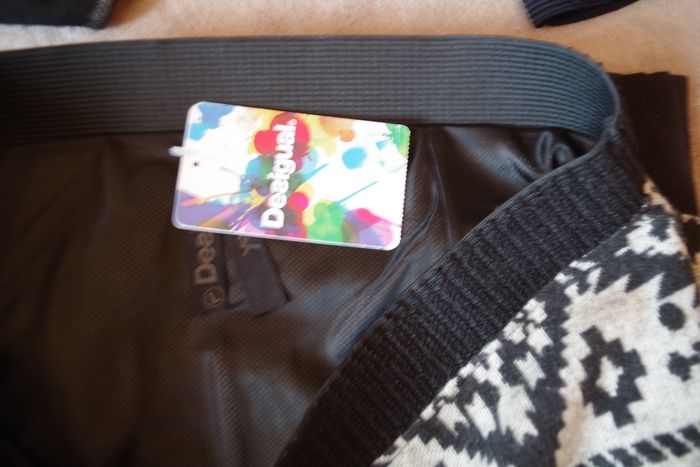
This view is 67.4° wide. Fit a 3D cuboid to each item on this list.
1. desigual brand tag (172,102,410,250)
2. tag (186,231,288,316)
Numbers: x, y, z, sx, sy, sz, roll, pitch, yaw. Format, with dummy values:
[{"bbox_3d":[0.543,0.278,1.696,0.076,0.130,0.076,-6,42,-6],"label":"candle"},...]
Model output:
[{"bbox_3d":[-0.024,-0.025,0.227,0.097,0.002,0.057,6,81,-1],"label":"desigual brand tag"},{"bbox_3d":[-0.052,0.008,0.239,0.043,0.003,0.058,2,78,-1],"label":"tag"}]

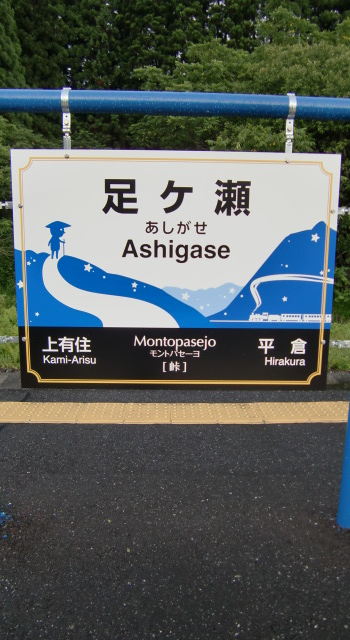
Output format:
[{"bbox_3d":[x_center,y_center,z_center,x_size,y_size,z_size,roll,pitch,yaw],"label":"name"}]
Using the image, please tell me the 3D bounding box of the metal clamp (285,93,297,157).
[{"bbox_3d":[0.421,-0.709,1.886,0.036,0.216,0.085,1,10,-1],"label":"metal clamp"}]

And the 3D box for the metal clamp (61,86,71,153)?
[{"bbox_3d":[-0.391,-0.725,1.872,0.036,0.213,0.085,1,10,-1],"label":"metal clamp"}]

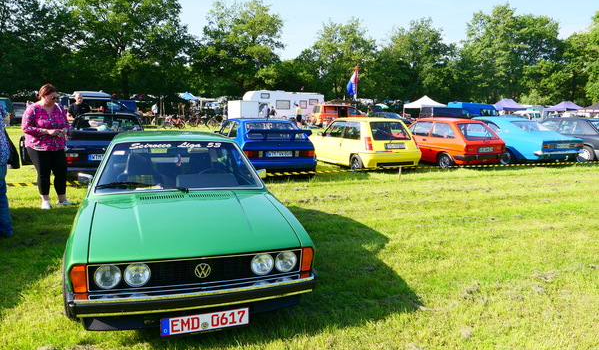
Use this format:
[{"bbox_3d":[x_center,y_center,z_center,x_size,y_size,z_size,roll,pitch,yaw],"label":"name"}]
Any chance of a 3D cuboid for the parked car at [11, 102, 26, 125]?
[{"bbox_3d":[-20.772,-4.697,34.199,1.750,1.650,4.200,-4,9,-25],"label":"parked car"}]

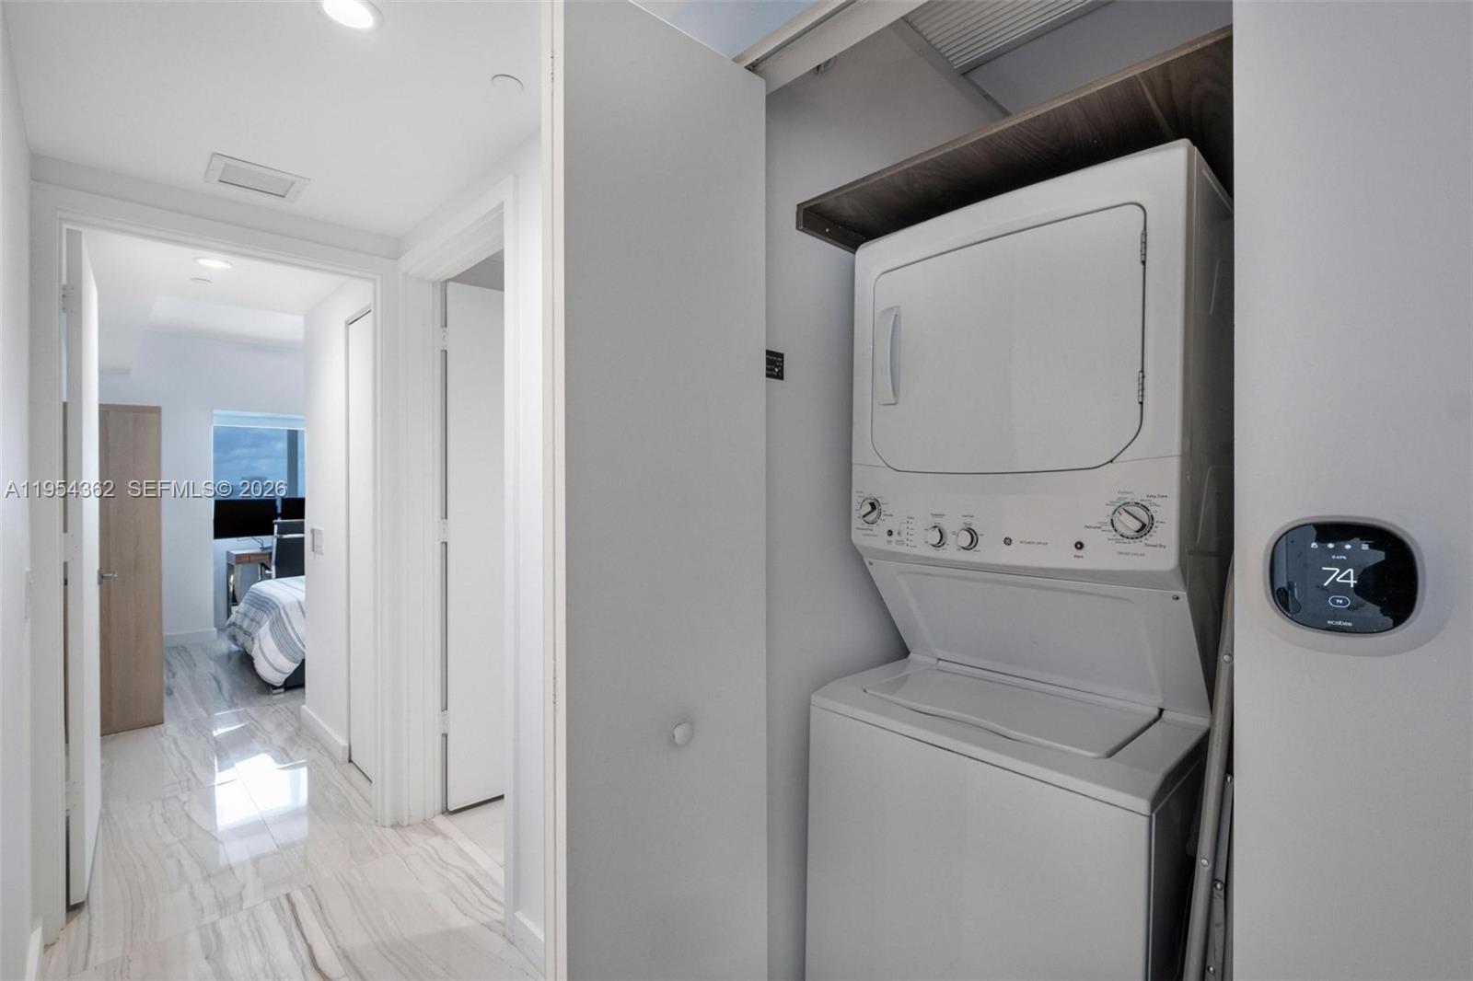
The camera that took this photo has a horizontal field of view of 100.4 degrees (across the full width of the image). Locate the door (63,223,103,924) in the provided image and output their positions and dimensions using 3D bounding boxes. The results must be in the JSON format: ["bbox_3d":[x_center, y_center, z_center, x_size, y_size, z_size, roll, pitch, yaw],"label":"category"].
[{"bbox_3d":[-2.336,0.252,2.208,0.780,2.118,0.040,1,1,45],"label":"door"}]

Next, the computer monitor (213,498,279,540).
[{"bbox_3d":[-4.270,0.258,5.357,0.050,0.335,0.520,1,1,25],"label":"computer monitor"}]

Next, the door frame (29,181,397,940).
[{"bbox_3d":[-1.736,0.222,2.159,0.140,2.210,0.965,1,1,45],"label":"door frame"}]

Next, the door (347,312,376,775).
[{"bbox_3d":[-1.642,0.257,2.766,0.560,2.105,0.040,1,1,45],"label":"door"}]

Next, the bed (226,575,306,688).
[{"bbox_3d":[-2.828,0.962,5.084,1.650,0.480,1.980,1,1,45],"label":"bed"}]

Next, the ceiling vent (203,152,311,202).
[{"bbox_3d":[-1.533,-0.988,1.965,0.250,0.020,0.235,1,1,45],"label":"ceiling vent"}]

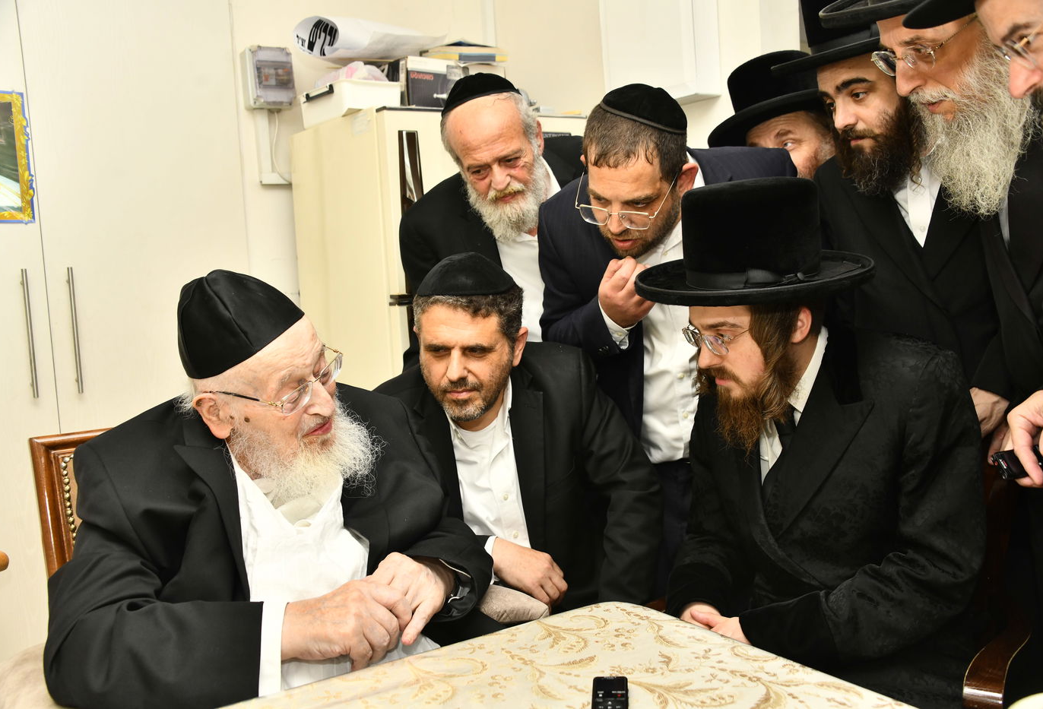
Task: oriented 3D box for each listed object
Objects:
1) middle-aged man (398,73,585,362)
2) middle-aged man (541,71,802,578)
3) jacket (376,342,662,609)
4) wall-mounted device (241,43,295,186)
[{"bbox_3d":[0.019,0.262,2.211,0.560,1.660,0.560,-2,6,10],"label":"middle-aged man"},{"bbox_3d":[0.281,0.316,1.875,0.540,1.600,0.500,-1,6,12],"label":"middle-aged man"},{"bbox_3d":[-0.002,0.271,1.860,0.550,0.630,0.430,-2,6,10],"label":"jacket"},{"bbox_3d":[-0.716,-0.674,2.941,0.133,0.382,0.075,-7,7,-34],"label":"wall-mounted device"}]

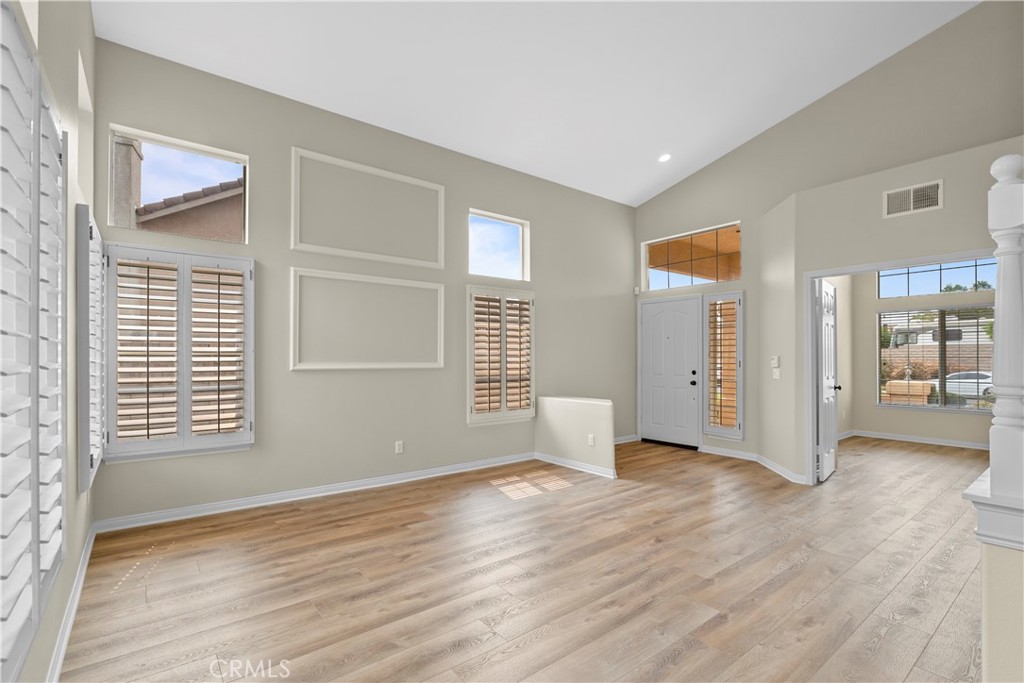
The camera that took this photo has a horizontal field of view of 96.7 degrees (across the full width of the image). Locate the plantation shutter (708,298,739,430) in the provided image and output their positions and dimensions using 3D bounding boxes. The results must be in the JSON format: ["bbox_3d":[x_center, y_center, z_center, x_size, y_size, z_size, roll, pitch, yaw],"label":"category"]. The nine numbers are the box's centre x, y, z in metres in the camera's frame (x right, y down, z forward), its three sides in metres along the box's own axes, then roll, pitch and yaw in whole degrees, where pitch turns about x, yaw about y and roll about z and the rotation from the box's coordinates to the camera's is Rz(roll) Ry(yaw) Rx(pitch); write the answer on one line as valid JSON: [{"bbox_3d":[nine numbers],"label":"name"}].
[{"bbox_3d":[2.671,0.275,5.762,0.050,1.636,0.390,1,-2,-38],"label":"plantation shutter"}]

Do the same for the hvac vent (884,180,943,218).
[{"bbox_3d":[3.419,-1.207,3.885,0.030,0.238,0.389,1,-2,-38],"label":"hvac vent"}]

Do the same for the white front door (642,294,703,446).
[{"bbox_3d":[2.208,0.436,6.403,0.060,2.034,0.910,1,-2,-38],"label":"white front door"}]

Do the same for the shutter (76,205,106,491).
[{"bbox_3d":[-2.623,0.068,2.831,0.060,1.560,0.936,1,-2,-38],"label":"shutter"}]

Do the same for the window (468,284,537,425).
[{"bbox_3d":[-0.095,0.155,5.324,0.977,1.550,0.080,1,-2,-38],"label":"window"}]

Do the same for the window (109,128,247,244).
[{"bbox_3d":[-2.545,-1.177,3.530,0.865,0.730,0.100,1,-2,-38],"label":"window"}]

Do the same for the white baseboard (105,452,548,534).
[{"bbox_3d":[-1.299,1.334,4.377,4.045,0.108,0.018,1,-2,-38],"label":"white baseboard"}]

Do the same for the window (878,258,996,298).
[{"bbox_3d":[6.120,-1.060,6.488,0.100,0.741,1.447,1,-2,-38],"label":"window"}]

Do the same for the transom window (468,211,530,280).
[{"bbox_3d":[-0.146,-1.112,5.372,0.876,0.735,0.100,1,-2,-38],"label":"transom window"}]

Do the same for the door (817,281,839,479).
[{"bbox_3d":[3.350,0.399,4.827,0.620,2.028,0.045,1,-2,-44],"label":"door"}]

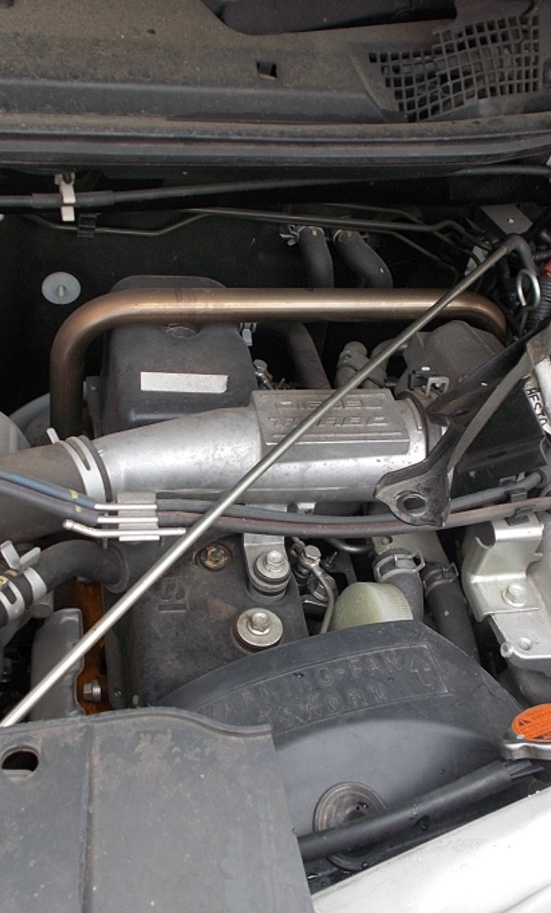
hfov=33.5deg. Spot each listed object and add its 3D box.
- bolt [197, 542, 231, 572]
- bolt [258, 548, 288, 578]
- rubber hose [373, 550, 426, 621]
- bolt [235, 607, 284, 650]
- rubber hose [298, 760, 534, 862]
[{"bbox_3d":[-0.049,0.081,0.735,0.026,0.014,0.026,-3,38,-13],"label":"bolt"},{"bbox_3d":[-0.002,0.084,0.708,0.026,0.019,0.026,-3,38,-13],"label":"bolt"},{"bbox_3d":[0.103,0.111,0.725,0.040,0.090,0.042,-8,30,-9],"label":"rubber hose"},{"bbox_3d":[-0.012,0.129,0.682,0.036,0.024,0.036,2,40,-16],"label":"bolt"},{"bbox_3d":[0.078,0.209,0.538,0.172,0.015,0.015,-13,40,-15],"label":"rubber hose"}]

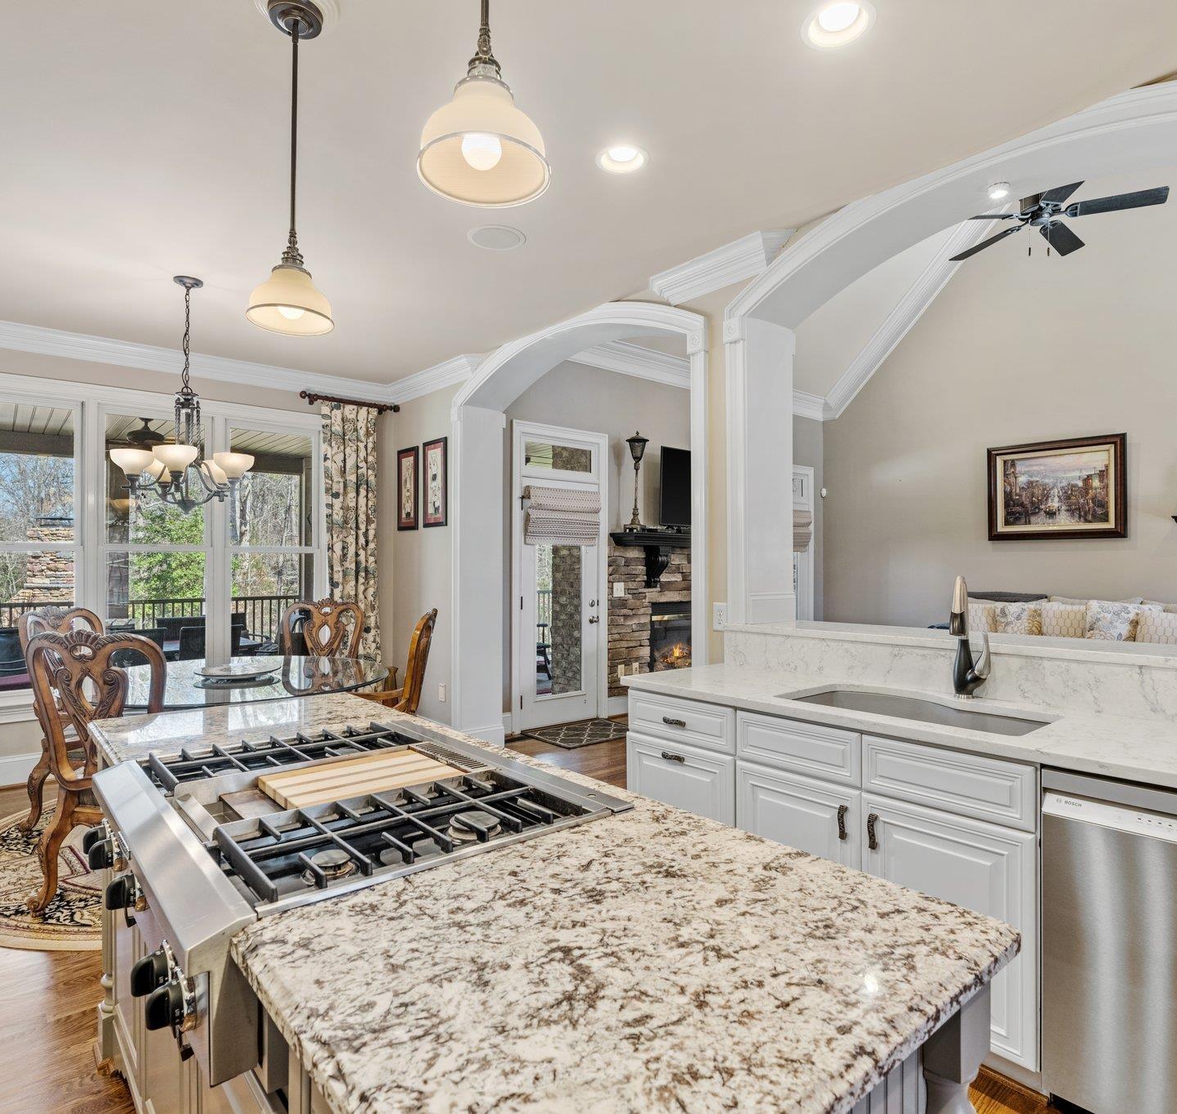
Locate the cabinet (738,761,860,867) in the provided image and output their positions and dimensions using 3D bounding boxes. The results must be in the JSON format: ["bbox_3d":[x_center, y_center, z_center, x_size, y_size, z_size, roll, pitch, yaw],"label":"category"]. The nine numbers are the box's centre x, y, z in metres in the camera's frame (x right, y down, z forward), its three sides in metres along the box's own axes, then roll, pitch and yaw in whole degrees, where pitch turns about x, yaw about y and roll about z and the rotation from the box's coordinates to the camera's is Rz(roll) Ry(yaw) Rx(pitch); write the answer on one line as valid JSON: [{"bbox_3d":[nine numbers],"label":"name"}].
[{"bbox_3d":[0.858,0.981,2.493,0.580,0.598,0.448,0,-1,-40],"label":"cabinet"}]

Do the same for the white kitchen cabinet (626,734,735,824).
[{"bbox_3d":[0.481,0.961,2.833,0.420,0.565,0.535,1,-1,-40],"label":"white kitchen cabinet"}]

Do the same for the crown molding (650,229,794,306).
[{"bbox_3d":[0.554,-1.302,3.400,0.100,0.133,0.825,0,-1,-40],"label":"crown molding"}]

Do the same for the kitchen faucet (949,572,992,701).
[{"bbox_3d":[1.222,0.266,2.391,0.130,0.390,0.220,0,-1,35],"label":"kitchen faucet"}]

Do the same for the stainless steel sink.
[{"bbox_3d":[1.001,0.597,2.315,0.425,0.225,0.770,0,-1,-40],"label":"stainless steel sink"}]

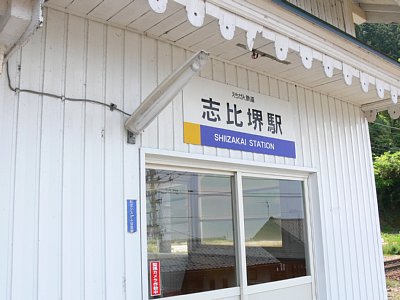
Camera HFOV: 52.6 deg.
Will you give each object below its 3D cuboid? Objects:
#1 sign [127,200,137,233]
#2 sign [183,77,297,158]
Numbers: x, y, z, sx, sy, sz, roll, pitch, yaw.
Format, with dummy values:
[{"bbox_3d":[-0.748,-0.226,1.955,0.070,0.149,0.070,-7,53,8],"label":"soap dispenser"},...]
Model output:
[{"bbox_3d":[-0.381,0.377,2.297,0.064,0.186,0.010,7,-14,-39],"label":"sign"},{"bbox_3d":[0.352,-0.226,3.052,1.176,0.495,0.030,7,-14,-39],"label":"sign"}]

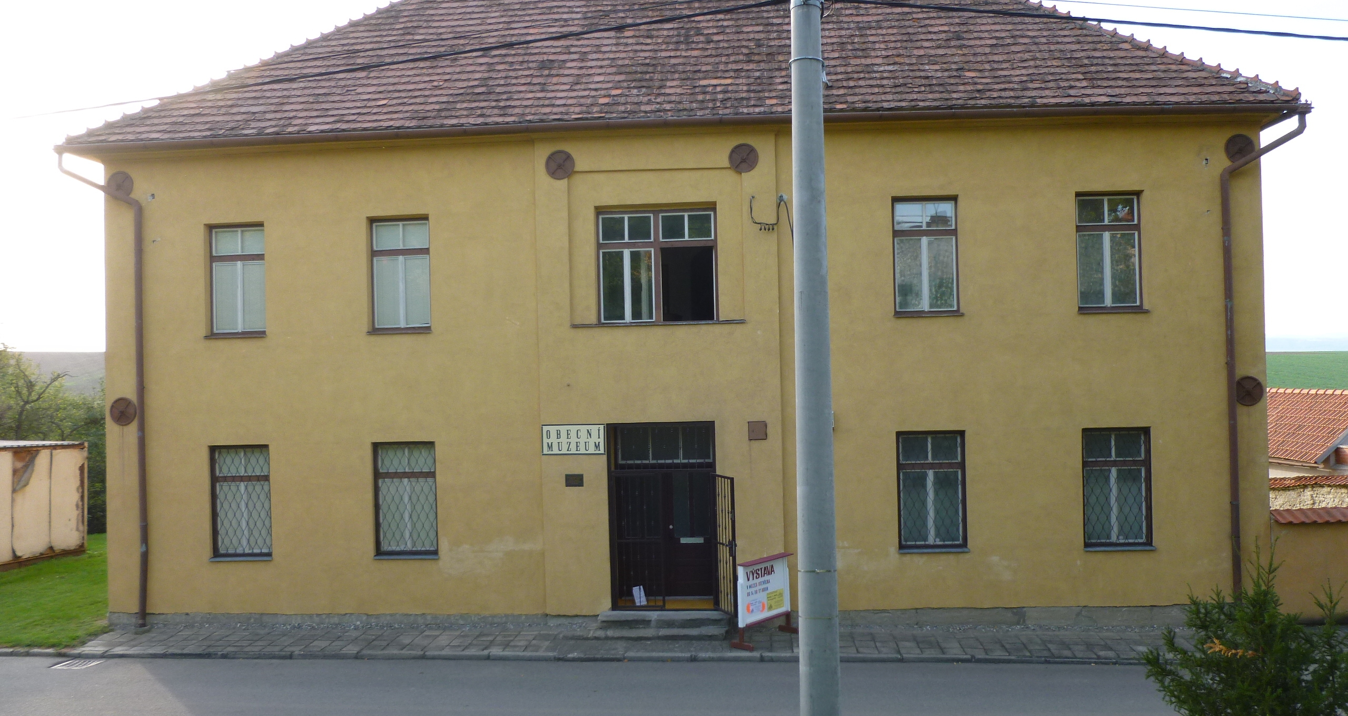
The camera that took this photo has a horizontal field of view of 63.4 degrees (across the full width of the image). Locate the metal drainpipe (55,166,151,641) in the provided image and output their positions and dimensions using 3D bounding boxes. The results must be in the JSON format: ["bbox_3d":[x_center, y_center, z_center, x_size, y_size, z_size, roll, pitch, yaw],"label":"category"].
[{"bbox_3d":[-9.205,0.552,17.624,1.213,7.700,0.570,-1,-1,4],"label":"metal drainpipe"}]

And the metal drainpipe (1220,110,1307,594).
[{"bbox_3d":[9.064,0.159,16.574,1.130,7.700,0.500,-1,0,4],"label":"metal drainpipe"}]

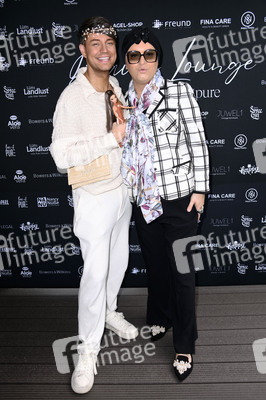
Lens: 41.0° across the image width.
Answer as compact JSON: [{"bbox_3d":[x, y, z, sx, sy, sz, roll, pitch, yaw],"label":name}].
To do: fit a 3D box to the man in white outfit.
[{"bbox_3d":[-0.160,0.035,1.830,0.510,1.775,0.560,-6,16,-13],"label":"man in white outfit"}]

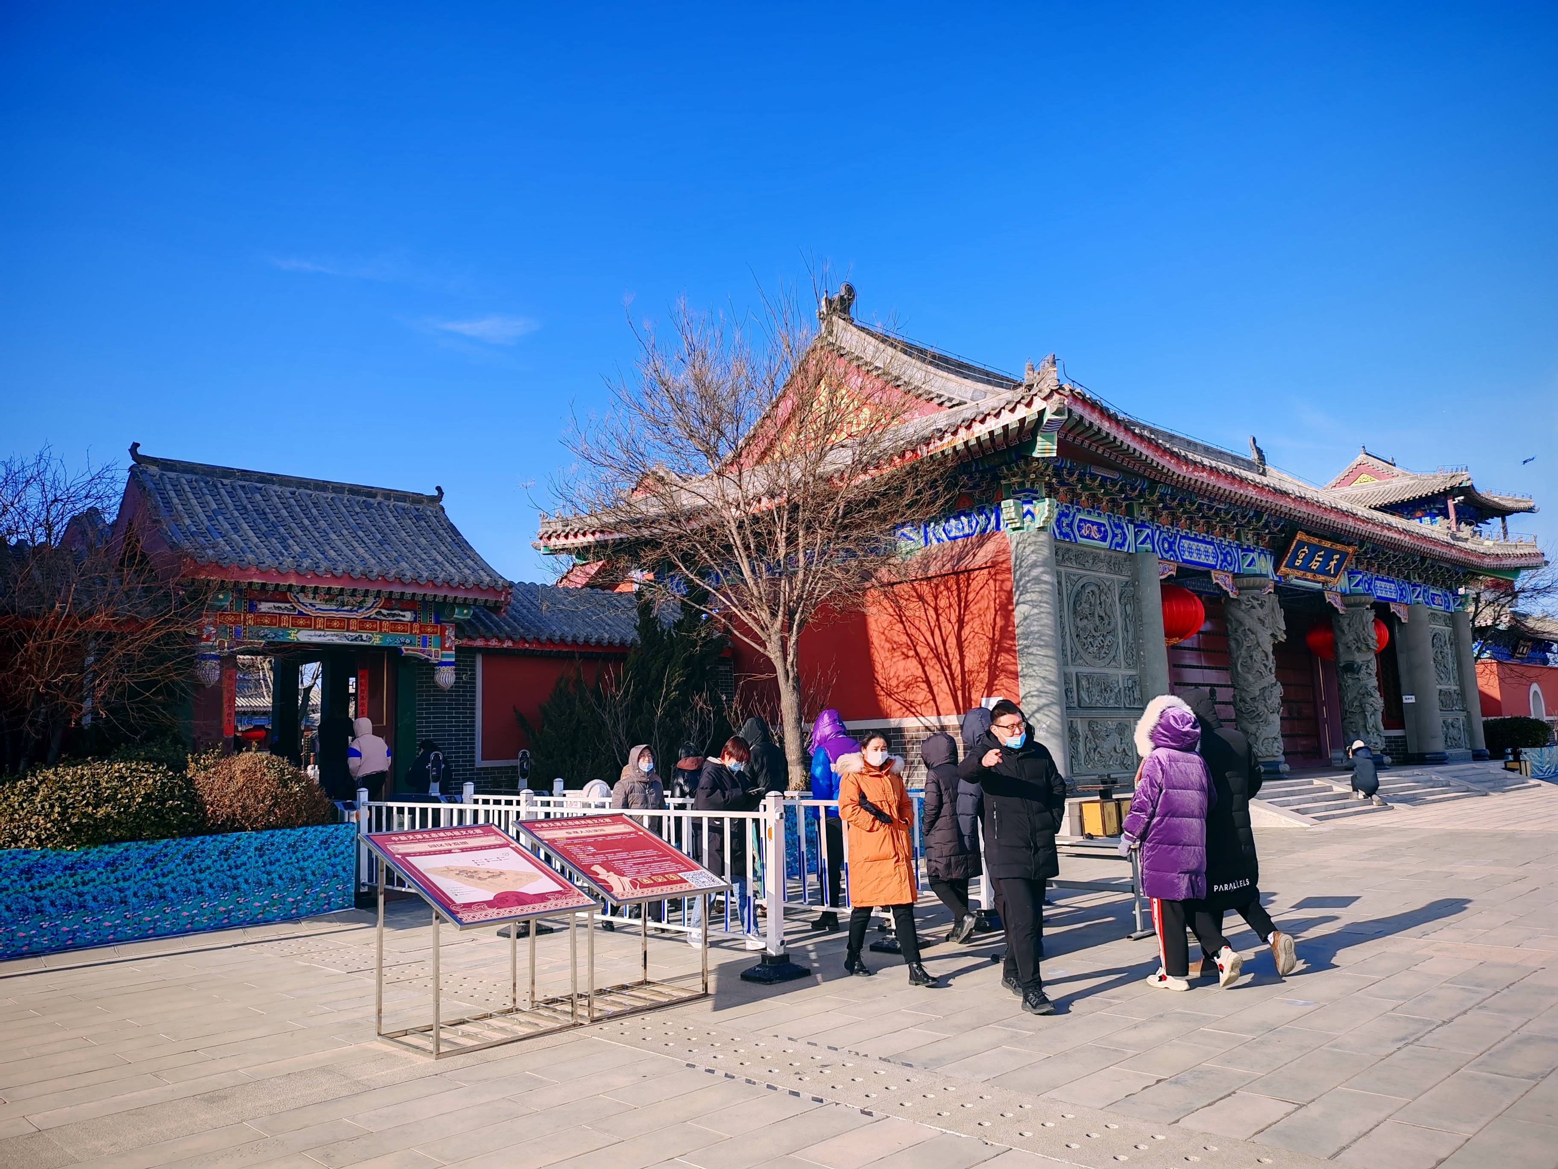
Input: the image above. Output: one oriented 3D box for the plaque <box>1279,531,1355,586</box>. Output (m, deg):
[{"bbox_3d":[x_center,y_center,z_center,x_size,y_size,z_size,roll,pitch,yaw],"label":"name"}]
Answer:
[{"bbox_3d":[12.086,-0.561,27.300,3.000,1.040,0.180,6,22,-44],"label":"plaque"}]

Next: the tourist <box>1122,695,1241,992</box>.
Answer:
[{"bbox_3d":[2.457,1.558,7.452,0.520,1.730,0.500,4,-10,-38],"label":"tourist"}]

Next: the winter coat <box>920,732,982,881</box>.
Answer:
[{"bbox_3d":[1.325,1.709,9.350,0.470,1.160,0.370,6,-11,-45],"label":"winter coat"}]

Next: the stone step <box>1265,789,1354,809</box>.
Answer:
[{"bbox_3d":[9.456,3.813,21.648,0.360,0.130,3.700,-10,-11,44],"label":"stone step"}]

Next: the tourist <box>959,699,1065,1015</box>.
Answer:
[{"bbox_3d":[1.375,1.552,7.080,0.560,1.720,0.450,1,-8,-18],"label":"tourist"}]

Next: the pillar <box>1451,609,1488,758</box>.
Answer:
[{"bbox_3d":[21.250,3.090,37.600,0.800,4.400,0.800,-9,-11,44],"label":"pillar"}]

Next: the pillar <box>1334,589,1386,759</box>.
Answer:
[{"bbox_3d":[15.100,2.450,31.400,1.000,4.400,1.000,-9,-11,44],"label":"pillar"}]

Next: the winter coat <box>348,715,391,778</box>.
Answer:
[{"bbox_3d":[-5.797,2.308,17.200,0.420,0.880,0.620,-9,-11,44],"label":"winter coat"}]

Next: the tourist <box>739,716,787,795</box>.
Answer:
[{"bbox_3d":[-0.149,2.109,11.098,0.400,1.770,0.540,-8,-10,39],"label":"tourist"}]

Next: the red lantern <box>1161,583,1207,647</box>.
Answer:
[{"bbox_3d":[7.915,0.591,24.581,1.400,1.200,1.400,-10,-11,44],"label":"red lantern"}]

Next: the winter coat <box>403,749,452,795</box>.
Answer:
[{"bbox_3d":[-4.566,2.492,15.800,0.550,0.800,0.550,1,-8,-19],"label":"winter coat"}]

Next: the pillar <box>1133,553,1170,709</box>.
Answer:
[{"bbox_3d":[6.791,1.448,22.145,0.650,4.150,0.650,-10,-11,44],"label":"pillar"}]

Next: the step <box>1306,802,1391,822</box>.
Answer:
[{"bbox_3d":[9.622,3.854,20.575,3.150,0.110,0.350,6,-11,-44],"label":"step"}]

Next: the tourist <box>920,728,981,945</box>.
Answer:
[{"bbox_3d":[1.323,1.944,9.400,0.460,1.600,0.460,-9,-11,42],"label":"tourist"}]

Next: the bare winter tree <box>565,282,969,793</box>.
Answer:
[{"bbox_3d":[-0.312,-0.702,17.300,5.500,7.200,5.100,-2,-8,1],"label":"bare winter tree"}]

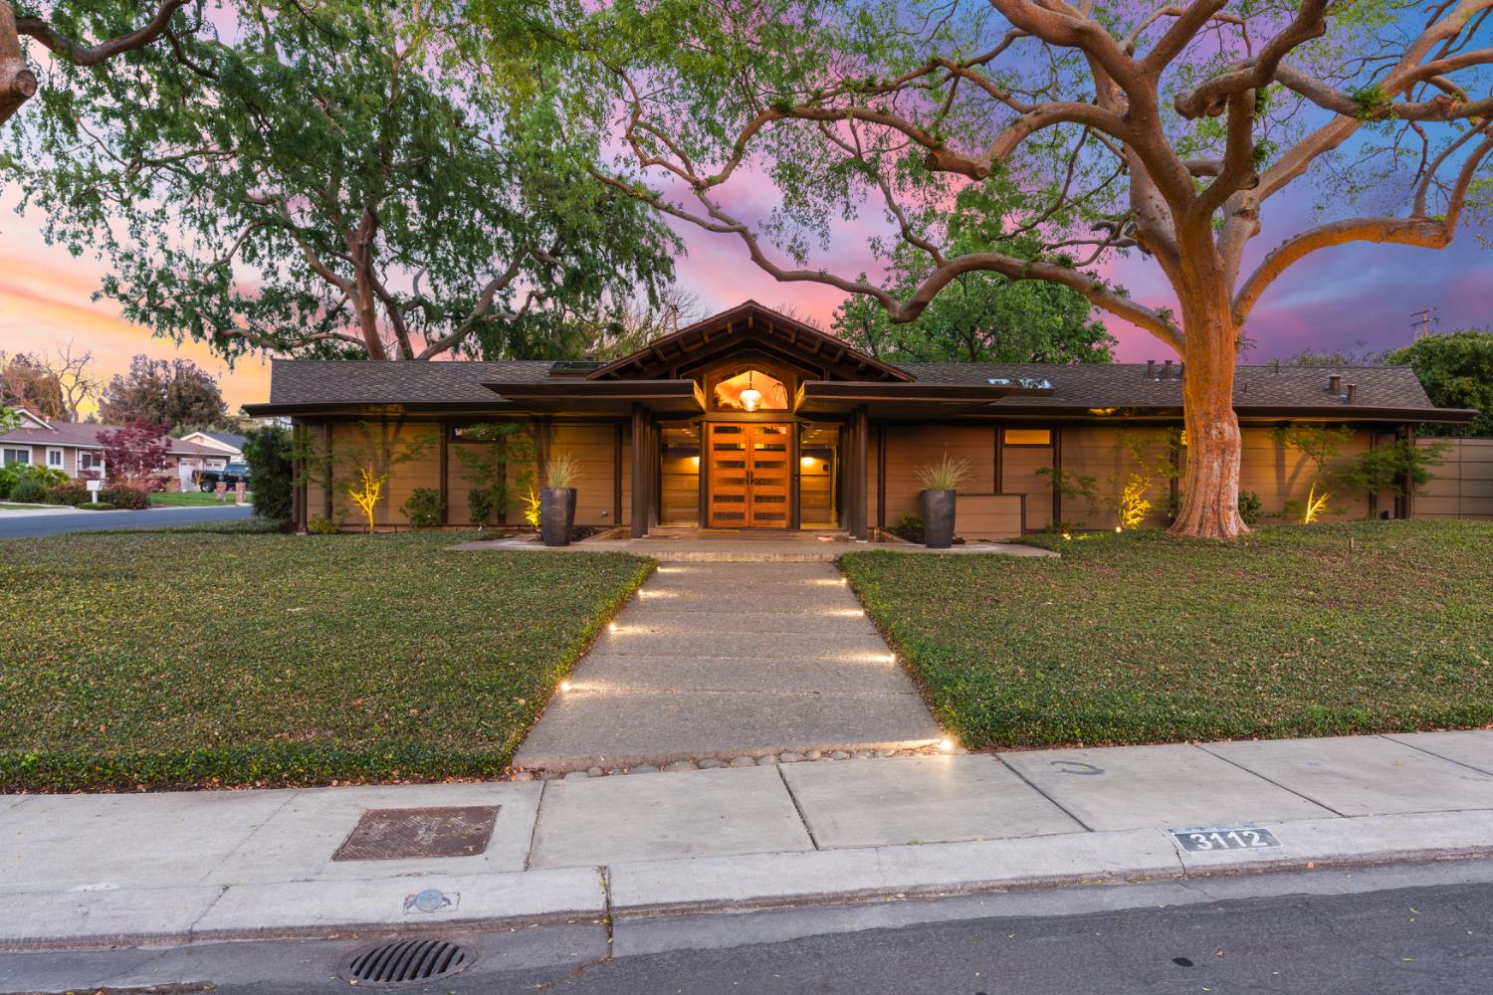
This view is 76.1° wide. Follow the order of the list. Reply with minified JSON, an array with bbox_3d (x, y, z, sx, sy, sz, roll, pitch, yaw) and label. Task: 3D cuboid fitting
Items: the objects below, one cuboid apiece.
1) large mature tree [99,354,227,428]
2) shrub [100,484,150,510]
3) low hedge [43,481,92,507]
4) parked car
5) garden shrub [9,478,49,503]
[{"bbox_3d":[-55.000,-7.100,90.000,11.500,12.800,11.500,0,1,-30],"label":"large mature tree"},{"bbox_3d":[-24.800,-0.020,38.000,1.600,1.020,1.700,0,1,-3],"label":"shrub"},{"bbox_3d":[-27.100,-0.160,38.000,1.400,1.070,1.500,0,1,-3],"label":"low hedge"},{"bbox_3d":[-31.600,-1.200,60.000,5.400,1.870,1.900,0,1,-3],"label":"parked car"},{"bbox_3d":[-28.900,-0.300,38.300,1.250,1.000,1.350,0,1,-3],"label":"garden shrub"}]

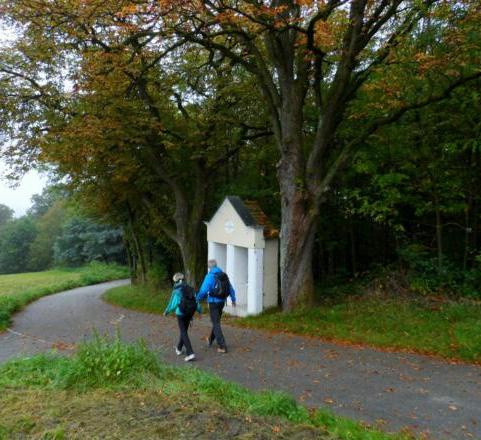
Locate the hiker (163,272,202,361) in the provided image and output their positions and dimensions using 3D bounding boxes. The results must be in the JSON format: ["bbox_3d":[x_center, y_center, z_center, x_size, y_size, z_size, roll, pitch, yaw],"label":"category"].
[{"bbox_3d":[-1.061,1.780,7.511,0.580,1.601,0.640,-3,5,-45],"label":"hiker"}]

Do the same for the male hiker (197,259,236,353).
[{"bbox_3d":[-0.457,1.623,7.751,0.620,1.741,0.680,-3,5,-43],"label":"male hiker"}]

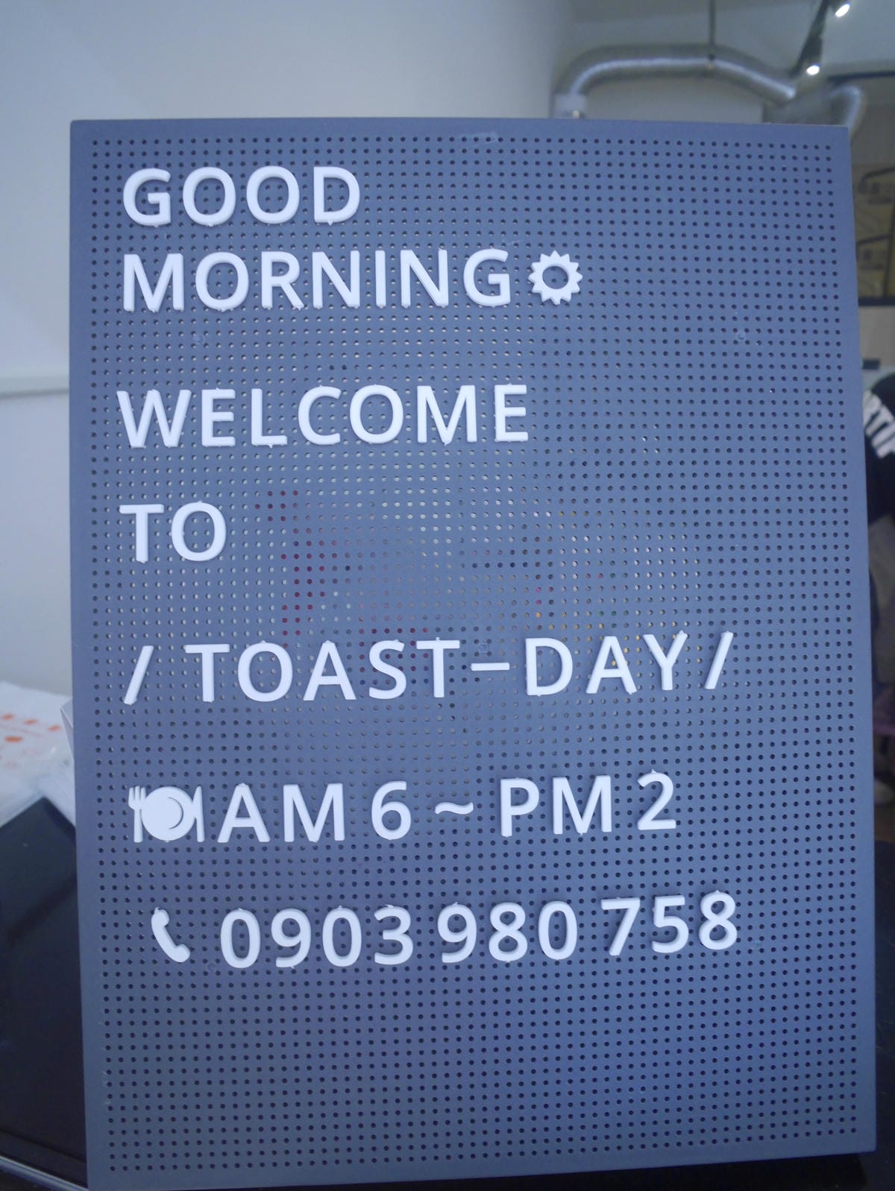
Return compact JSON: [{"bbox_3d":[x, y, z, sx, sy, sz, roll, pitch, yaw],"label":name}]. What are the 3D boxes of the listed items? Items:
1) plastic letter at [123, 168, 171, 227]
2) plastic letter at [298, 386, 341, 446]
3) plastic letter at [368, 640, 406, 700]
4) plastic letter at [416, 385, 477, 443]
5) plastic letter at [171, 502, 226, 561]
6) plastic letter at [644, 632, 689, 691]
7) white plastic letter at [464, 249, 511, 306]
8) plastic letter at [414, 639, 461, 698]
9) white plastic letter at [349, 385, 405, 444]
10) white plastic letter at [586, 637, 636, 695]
[{"bbox_3d":[-0.109,-0.144,0.349,0.016,0.020,0.003,-1,-1,-3],"label":"plastic letter"},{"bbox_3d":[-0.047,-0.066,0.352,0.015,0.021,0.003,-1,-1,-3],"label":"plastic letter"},{"bbox_3d":[-0.022,0.027,0.351,0.013,0.021,0.003,-1,-1,-3],"label":"plastic letter"},{"bbox_3d":[0.000,-0.066,0.354,0.022,0.020,0.003,-1,-1,-3],"label":"plastic letter"},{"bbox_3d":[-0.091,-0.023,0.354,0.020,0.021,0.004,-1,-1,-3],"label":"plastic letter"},{"bbox_3d":[0.081,0.024,0.357,0.016,0.021,0.003,-1,-1,-3],"label":"plastic letter"},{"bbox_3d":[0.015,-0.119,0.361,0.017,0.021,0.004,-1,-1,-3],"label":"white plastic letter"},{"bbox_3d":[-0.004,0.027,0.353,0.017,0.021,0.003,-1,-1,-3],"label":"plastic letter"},{"bbox_3d":[-0.026,-0.066,0.352,0.019,0.021,0.003,-1,-1,-3],"label":"white plastic letter"},{"bbox_3d":[0.060,0.025,0.356,0.018,0.021,0.003,-1,-1,-3],"label":"white plastic letter"}]

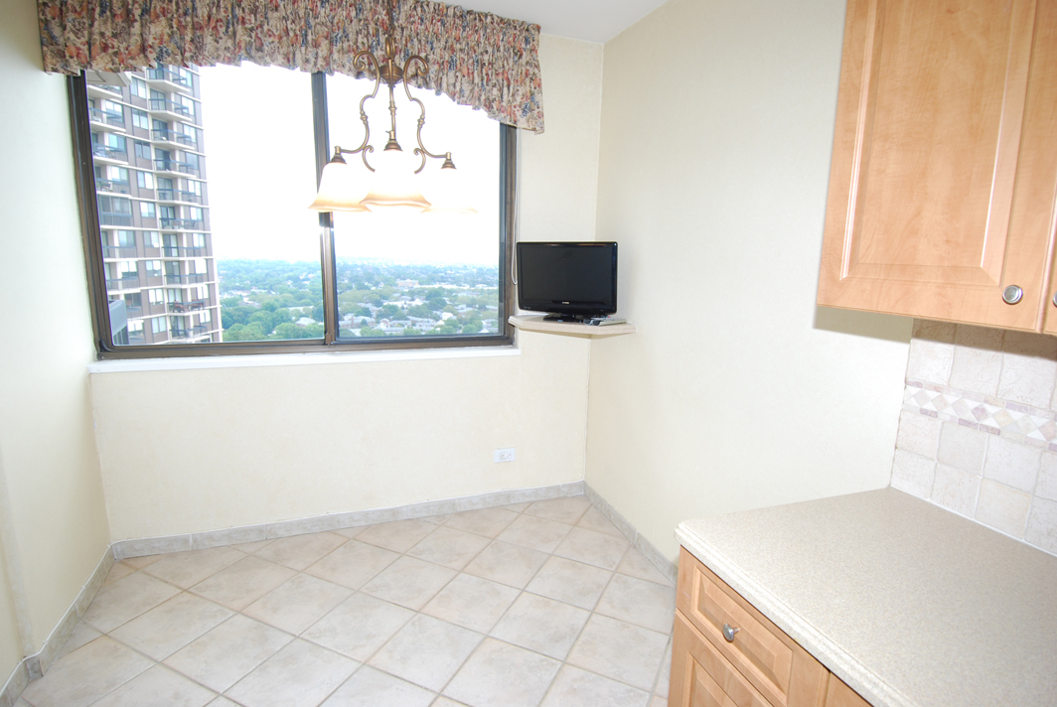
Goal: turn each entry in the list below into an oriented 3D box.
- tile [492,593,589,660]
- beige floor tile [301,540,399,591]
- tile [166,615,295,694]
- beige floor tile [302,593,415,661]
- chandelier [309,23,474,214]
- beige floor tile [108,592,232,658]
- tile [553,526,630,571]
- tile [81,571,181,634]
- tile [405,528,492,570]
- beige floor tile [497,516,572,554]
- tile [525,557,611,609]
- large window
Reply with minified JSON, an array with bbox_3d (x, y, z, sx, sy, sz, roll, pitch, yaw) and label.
[{"bbox_3d":[0.052,1.057,2.055,0.308,0.015,0.308,6,11,24],"label":"tile"},{"bbox_3d":[-0.840,1.020,2.564,0.323,0.010,0.323,6,10,24],"label":"beige floor tile"},{"bbox_3d":[-1.058,1.060,1.876,0.308,0.015,0.308,6,11,24],"label":"tile"},{"bbox_3d":[-0.654,1.059,2.064,0.312,0.010,0.312,6,11,24],"label":"beige floor tile"},{"bbox_3d":[-0.401,-0.699,1.573,0.560,0.552,0.540,-1,10,-13],"label":"chandelier"},{"bbox_3d":[-1.410,1.080,2.108,0.323,0.010,0.323,6,10,24],"label":"beige floor tile"},{"bbox_3d":[0.312,0.967,2.616,0.308,0.015,0.308,6,11,24],"label":"tile"},{"bbox_3d":[-1.661,1.020,2.178,0.312,0.010,0.312,6,11,24],"label":"tile"},{"bbox_3d":[-0.386,0.968,2.635,0.312,0.010,0.312,6,11,24],"label":"tile"},{"bbox_3d":[0.034,0.938,2.743,0.308,0.015,0.308,6,11,24],"label":"beige floor tile"},{"bbox_3d":[0.195,1.064,2.459,0.323,0.010,0.323,6,10,24],"label":"tile"},{"bbox_3d":[-0.951,-0.653,2.480,1.881,1.301,0.100,-2,10,-20],"label":"large window"}]

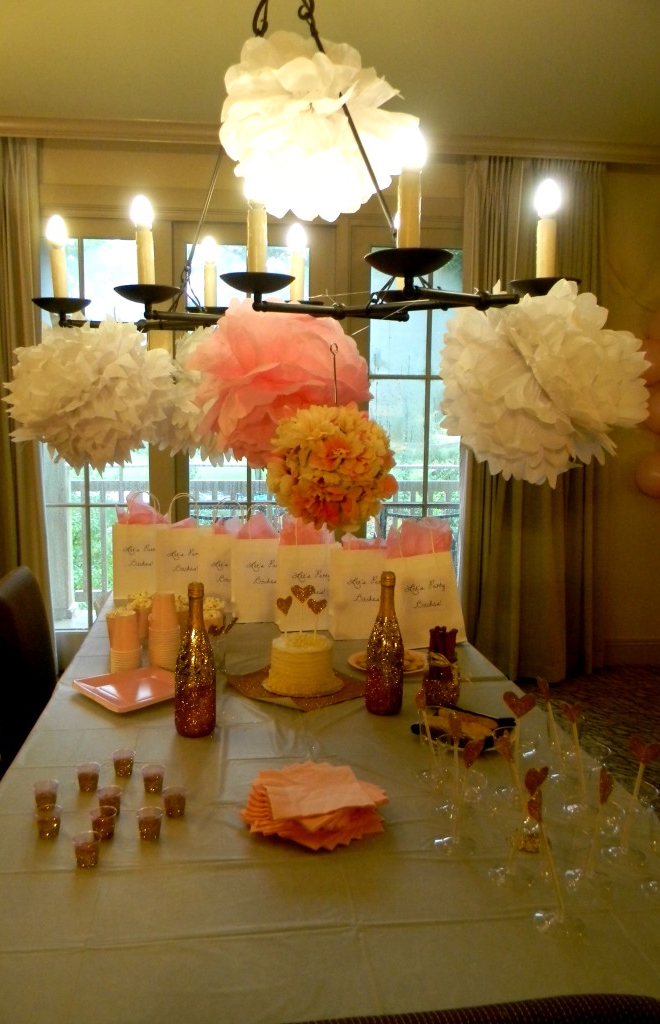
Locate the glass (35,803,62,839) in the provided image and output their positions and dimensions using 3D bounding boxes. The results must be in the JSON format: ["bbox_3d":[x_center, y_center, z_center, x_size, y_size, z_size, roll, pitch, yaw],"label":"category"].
[{"bbox_3d":[-0.445,0.486,1.305,0.042,0.050,0.042,-1,7,-7],"label":"glass"}]

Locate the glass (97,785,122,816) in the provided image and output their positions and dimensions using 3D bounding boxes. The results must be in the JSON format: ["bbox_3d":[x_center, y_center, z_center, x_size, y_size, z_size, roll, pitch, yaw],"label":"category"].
[{"bbox_3d":[-0.366,0.477,1.375,0.042,0.050,0.042,-1,7,-7],"label":"glass"}]

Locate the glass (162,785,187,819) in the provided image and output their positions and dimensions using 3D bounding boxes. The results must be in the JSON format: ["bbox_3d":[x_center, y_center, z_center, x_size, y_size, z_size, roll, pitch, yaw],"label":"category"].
[{"bbox_3d":[-0.263,0.495,1.408,0.041,0.040,0.041,0,7,0],"label":"glass"}]

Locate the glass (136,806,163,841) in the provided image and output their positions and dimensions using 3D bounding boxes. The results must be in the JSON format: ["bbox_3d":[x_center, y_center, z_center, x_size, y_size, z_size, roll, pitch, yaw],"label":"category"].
[{"bbox_3d":[-0.289,0.504,1.336,0.042,0.040,0.042,0,7,0],"label":"glass"}]

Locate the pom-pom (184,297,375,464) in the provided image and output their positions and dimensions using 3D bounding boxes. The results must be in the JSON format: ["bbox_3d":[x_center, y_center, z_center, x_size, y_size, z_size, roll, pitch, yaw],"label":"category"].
[{"bbox_3d":[-0.103,-0.258,1.650,0.360,0.335,0.360,-1,7,-7],"label":"pom-pom"}]

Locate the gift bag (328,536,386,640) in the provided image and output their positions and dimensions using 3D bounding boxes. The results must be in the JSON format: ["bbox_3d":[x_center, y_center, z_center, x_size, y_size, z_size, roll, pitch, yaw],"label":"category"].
[{"bbox_3d":[0.099,0.215,2.436,0.200,0.295,0.110,-1,7,-7],"label":"gift bag"}]

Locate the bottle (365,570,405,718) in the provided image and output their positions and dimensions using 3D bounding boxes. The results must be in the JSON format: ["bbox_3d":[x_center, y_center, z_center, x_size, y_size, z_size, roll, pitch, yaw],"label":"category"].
[{"bbox_3d":[0.123,0.287,1.816,0.085,0.312,0.085,-1,7,-7],"label":"bottle"}]

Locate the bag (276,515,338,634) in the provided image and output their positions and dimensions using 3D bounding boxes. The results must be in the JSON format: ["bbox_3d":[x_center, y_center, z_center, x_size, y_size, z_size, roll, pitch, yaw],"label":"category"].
[{"bbox_3d":[-0.067,0.184,2.613,0.201,0.362,0.111,-1,7,-12],"label":"bag"}]

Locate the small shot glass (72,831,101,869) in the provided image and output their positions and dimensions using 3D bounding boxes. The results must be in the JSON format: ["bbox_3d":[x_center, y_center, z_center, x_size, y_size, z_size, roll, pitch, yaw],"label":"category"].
[{"bbox_3d":[-0.360,0.497,1.221,0.042,0.050,0.042,-1,7,-7],"label":"small shot glass"}]

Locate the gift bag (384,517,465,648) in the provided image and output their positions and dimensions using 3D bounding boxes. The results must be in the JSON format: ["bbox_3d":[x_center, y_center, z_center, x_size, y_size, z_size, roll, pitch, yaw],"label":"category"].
[{"bbox_3d":[0.272,0.204,2.455,0.208,0.367,0.116,-3,8,-27],"label":"gift bag"}]

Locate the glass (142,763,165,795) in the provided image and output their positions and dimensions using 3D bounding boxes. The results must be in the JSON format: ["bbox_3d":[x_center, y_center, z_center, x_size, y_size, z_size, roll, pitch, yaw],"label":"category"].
[{"bbox_3d":[-0.318,0.484,1.498,0.042,0.040,0.042,0,7,0],"label":"glass"}]

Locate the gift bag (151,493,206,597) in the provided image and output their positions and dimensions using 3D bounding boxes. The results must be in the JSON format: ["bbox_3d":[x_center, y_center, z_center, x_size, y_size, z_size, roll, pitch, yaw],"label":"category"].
[{"bbox_3d":[-0.511,0.134,2.946,0.196,0.372,0.111,0,7,-7],"label":"gift bag"}]

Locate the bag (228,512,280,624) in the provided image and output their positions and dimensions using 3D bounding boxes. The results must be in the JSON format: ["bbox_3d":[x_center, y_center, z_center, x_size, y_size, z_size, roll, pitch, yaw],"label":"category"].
[{"bbox_3d":[-0.215,0.170,2.717,0.199,0.362,0.111,-1,7,-8],"label":"bag"}]

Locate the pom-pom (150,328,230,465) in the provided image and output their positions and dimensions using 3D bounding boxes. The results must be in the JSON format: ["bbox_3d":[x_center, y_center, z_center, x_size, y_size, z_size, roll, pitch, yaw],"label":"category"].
[{"bbox_3d":[-0.277,-0.268,1.920,0.335,0.320,0.335,-1,7,-7],"label":"pom-pom"}]

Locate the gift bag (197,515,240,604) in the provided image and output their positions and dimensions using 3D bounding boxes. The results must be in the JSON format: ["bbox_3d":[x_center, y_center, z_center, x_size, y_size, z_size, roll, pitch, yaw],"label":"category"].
[{"bbox_3d":[-0.343,0.175,2.744,0.200,0.295,0.110,-1,7,-7],"label":"gift bag"}]

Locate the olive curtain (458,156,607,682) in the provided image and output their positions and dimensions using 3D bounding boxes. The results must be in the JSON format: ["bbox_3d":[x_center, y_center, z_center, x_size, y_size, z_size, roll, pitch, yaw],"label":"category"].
[{"bbox_3d":[1.056,-0.422,4.337,0.713,2.652,0.171,0,7,-5],"label":"olive curtain"}]

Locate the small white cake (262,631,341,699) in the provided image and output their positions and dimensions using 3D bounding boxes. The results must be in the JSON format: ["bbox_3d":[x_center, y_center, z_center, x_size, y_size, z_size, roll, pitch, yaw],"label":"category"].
[{"bbox_3d":[-0.067,0.364,2.013,0.190,0.105,0.190,-1,7,-7],"label":"small white cake"}]

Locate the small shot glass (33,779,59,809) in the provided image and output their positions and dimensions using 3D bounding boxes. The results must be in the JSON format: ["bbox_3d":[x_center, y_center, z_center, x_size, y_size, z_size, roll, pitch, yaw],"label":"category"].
[{"bbox_3d":[-0.487,0.491,1.426,0.041,0.040,0.041,0,7,0],"label":"small shot glass"}]

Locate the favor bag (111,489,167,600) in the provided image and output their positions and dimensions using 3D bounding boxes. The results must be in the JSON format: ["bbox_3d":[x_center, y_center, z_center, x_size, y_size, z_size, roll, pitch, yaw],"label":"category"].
[{"bbox_3d":[-0.679,0.123,3.022,0.199,0.372,0.111,0,7,-6],"label":"favor bag"}]

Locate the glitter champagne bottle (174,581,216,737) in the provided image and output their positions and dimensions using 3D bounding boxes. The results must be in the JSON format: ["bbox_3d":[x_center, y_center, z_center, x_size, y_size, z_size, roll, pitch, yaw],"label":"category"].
[{"bbox_3d":[-0.285,0.310,1.762,0.086,0.319,0.086,0,7,0],"label":"glitter champagne bottle"}]

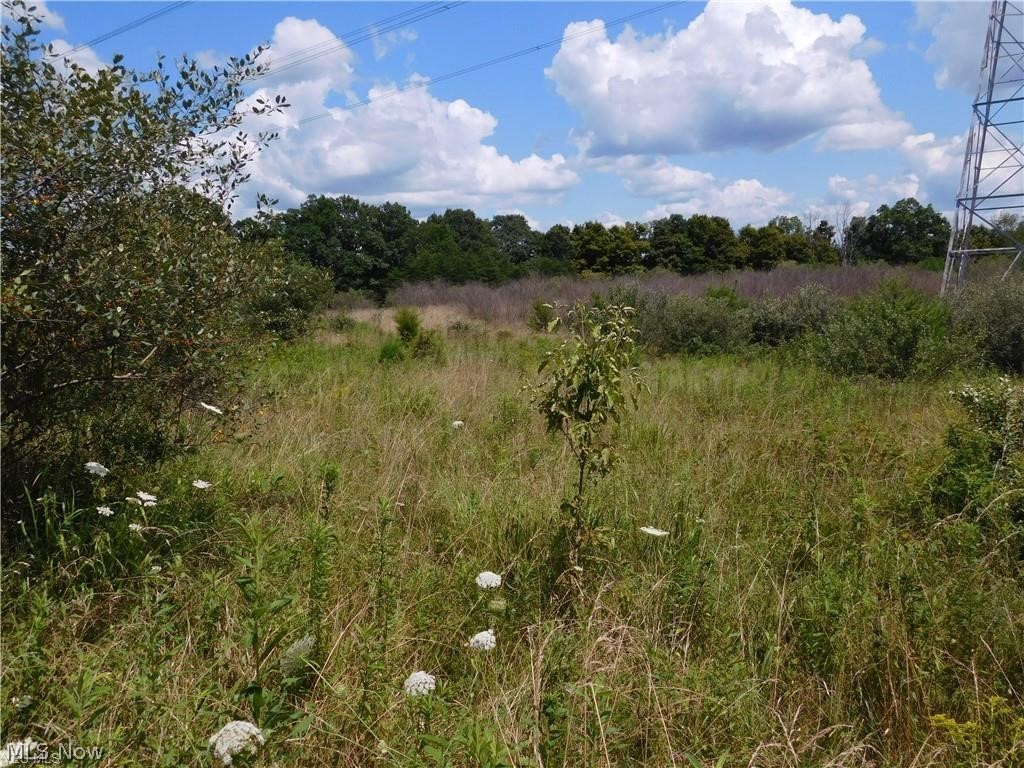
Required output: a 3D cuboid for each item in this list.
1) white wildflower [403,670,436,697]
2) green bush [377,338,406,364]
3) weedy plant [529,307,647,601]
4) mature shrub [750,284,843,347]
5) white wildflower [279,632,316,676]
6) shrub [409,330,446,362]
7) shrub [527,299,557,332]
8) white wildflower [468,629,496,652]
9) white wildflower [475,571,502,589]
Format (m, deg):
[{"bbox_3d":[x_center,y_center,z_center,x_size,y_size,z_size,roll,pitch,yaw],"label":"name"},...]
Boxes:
[{"bbox_3d":[-0.229,0.742,2.200,0.080,0.043,0.076,0,7,0],"label":"white wildflower"},{"bbox_3d":[-2.240,-0.604,16.500,0.560,0.520,0.520,0,7,0],"label":"green bush"},{"bbox_3d":[0.332,0.297,3.900,0.501,1.340,0.476,0,7,0],"label":"weedy plant"},{"bbox_3d":[5.930,-1.407,18.500,1.918,1.450,1.822,0,7,0],"label":"mature shrub"},{"bbox_3d":[-0.553,0.701,2.300,0.093,0.090,0.075,0,7,0],"label":"white wildflower"},{"bbox_3d":[-1.361,-0.588,14.300,0.612,0.570,0.582,0,7,0],"label":"shrub"},{"bbox_3d":[0.731,-1.686,22.000,0.744,0.900,0.744,0,7,0],"label":"shrub"},{"bbox_3d":[-0.083,0.720,2.500,0.075,0.042,0.071,0,7,0],"label":"white wildflower"},{"bbox_3d":[-0.075,0.628,2.850,0.085,0.035,0.085,0,7,0],"label":"white wildflower"}]

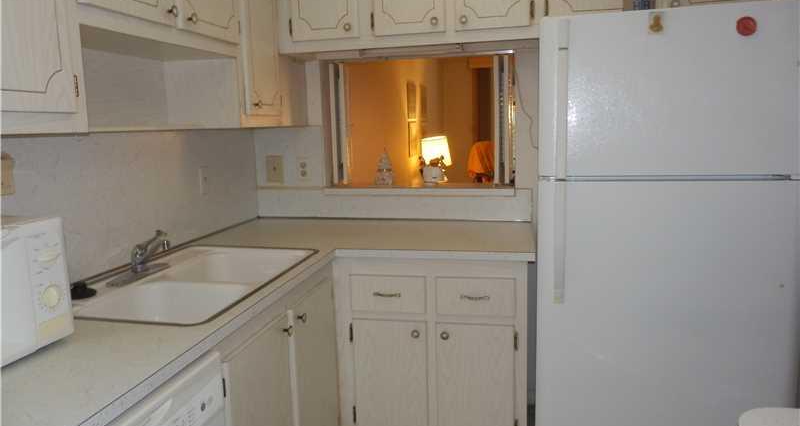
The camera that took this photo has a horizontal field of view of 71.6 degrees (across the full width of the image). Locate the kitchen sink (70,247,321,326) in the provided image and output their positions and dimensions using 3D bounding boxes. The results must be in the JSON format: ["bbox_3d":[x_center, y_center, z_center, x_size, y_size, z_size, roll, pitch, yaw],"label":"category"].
[{"bbox_3d":[-0.638,0.285,1.730,0.552,0.202,0.798,1,9,13],"label":"kitchen sink"}]

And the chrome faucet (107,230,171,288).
[{"bbox_3d":[-0.766,0.125,1.691,0.192,0.151,0.242,1,9,13],"label":"chrome faucet"}]

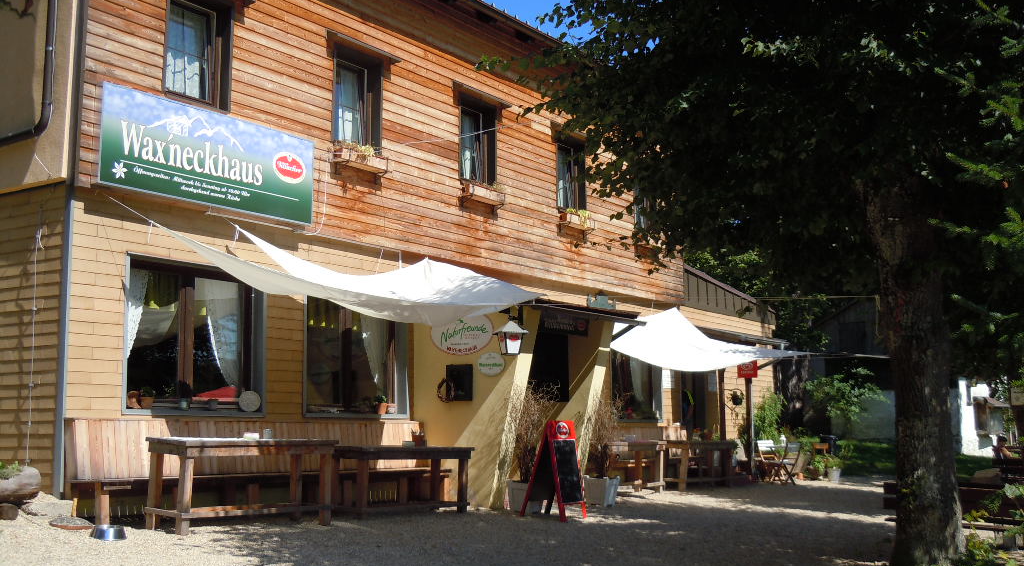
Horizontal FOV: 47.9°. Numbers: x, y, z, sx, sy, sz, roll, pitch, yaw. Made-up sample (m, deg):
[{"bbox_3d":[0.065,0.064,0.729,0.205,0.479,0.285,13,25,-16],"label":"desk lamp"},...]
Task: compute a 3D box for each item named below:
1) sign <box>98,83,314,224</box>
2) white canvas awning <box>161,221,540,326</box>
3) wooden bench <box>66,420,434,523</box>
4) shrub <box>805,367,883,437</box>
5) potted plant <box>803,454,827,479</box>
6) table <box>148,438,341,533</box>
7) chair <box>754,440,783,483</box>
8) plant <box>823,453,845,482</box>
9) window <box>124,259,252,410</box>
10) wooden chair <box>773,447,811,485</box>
[{"bbox_3d":[-3.261,-1.333,12.629,0.120,1.015,2.978,-6,-9,34],"label":"sign"},{"bbox_3d":[-1.769,-0.046,13.499,1.600,1.150,5.300,-6,-9,34],"label":"white canvas awning"},{"bbox_3d":[-2.443,1.993,12.569,0.540,0.972,5.060,-6,-10,36],"label":"wooden bench"},{"bbox_3d":[7.471,2.693,26.000,1.400,1.750,1.500,-6,-10,36],"label":"shrub"},{"bbox_3d":[6.353,3.854,24.111,0.400,0.520,0.400,-6,-10,36],"label":"potted plant"},{"bbox_3d":[-2.416,1.804,10.393,0.560,0.770,1.800,-6,-9,34],"label":"table"},{"bbox_3d":[4.958,3.431,22.300,0.420,0.830,0.480,4,-9,-33],"label":"chair"},{"bbox_3d":[6.475,3.725,23.242,0.380,0.560,0.380,-6,-10,36],"label":"plant"},{"bbox_3d":[-3.436,0.635,12.495,0.180,1.580,1.890,-6,-9,34],"label":"window"},{"bbox_3d":[5.308,3.442,22.084,0.470,0.800,0.430,-4,-9,28],"label":"wooden chair"}]

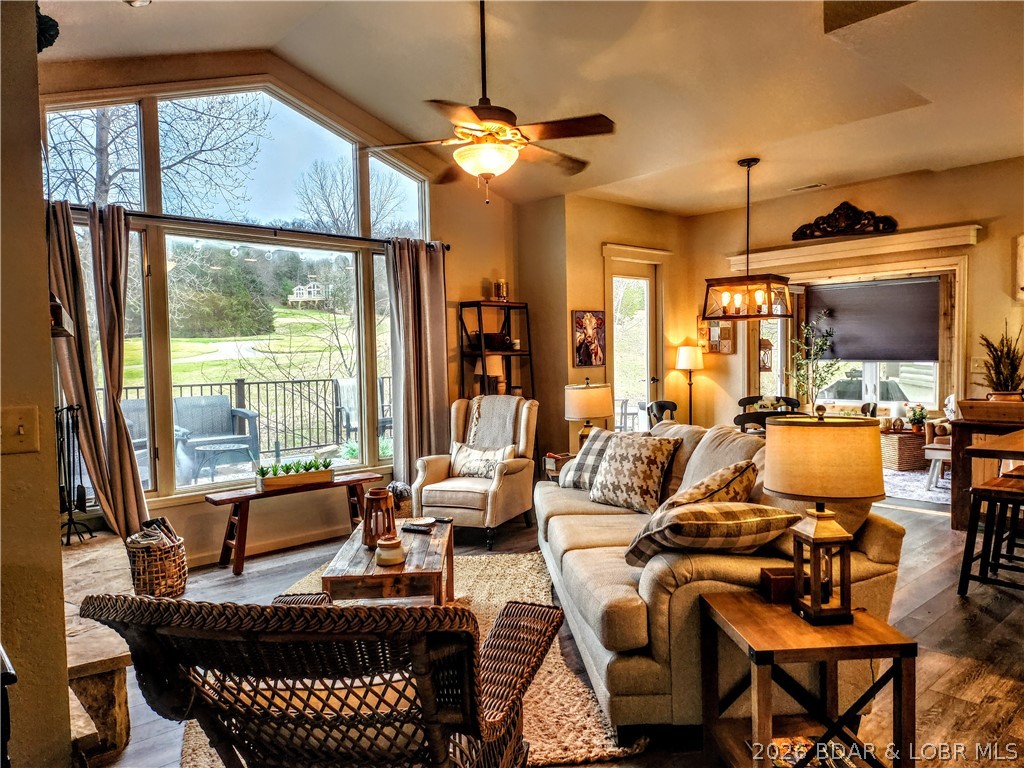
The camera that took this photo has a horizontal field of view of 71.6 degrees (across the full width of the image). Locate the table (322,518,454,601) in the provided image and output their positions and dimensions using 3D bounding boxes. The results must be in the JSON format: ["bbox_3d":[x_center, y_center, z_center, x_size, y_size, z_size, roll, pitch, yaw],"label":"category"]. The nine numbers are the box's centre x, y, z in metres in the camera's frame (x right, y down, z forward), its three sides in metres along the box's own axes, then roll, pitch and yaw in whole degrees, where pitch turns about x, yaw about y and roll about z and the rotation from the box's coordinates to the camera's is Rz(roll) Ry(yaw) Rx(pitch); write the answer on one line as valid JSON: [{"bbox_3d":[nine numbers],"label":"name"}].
[{"bbox_3d":[-0.538,0.983,3.363,0.480,0.465,0.963,-1,3,-2],"label":"table"}]

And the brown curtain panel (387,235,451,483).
[{"bbox_3d":[-0.719,-0.010,5.563,0.580,2.220,0.150,-3,3,-43],"label":"brown curtain panel"}]

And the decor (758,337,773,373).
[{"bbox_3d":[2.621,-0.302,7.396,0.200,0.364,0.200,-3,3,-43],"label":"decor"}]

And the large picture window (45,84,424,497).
[{"bbox_3d":[-1.668,-0.679,4.904,2.632,2.720,0.120,-3,4,-42],"label":"large picture window"}]

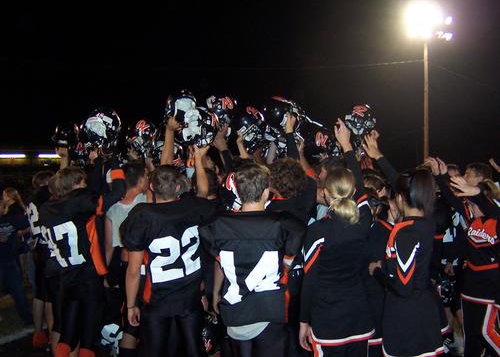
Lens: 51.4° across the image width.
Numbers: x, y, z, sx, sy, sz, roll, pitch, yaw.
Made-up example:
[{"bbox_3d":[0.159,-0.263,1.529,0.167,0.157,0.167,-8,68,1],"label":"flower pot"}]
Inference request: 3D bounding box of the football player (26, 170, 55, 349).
[{"bbox_3d":[-1.966,0.752,4.950,0.580,1.750,0.450,0,0,30],"label":"football player"}]

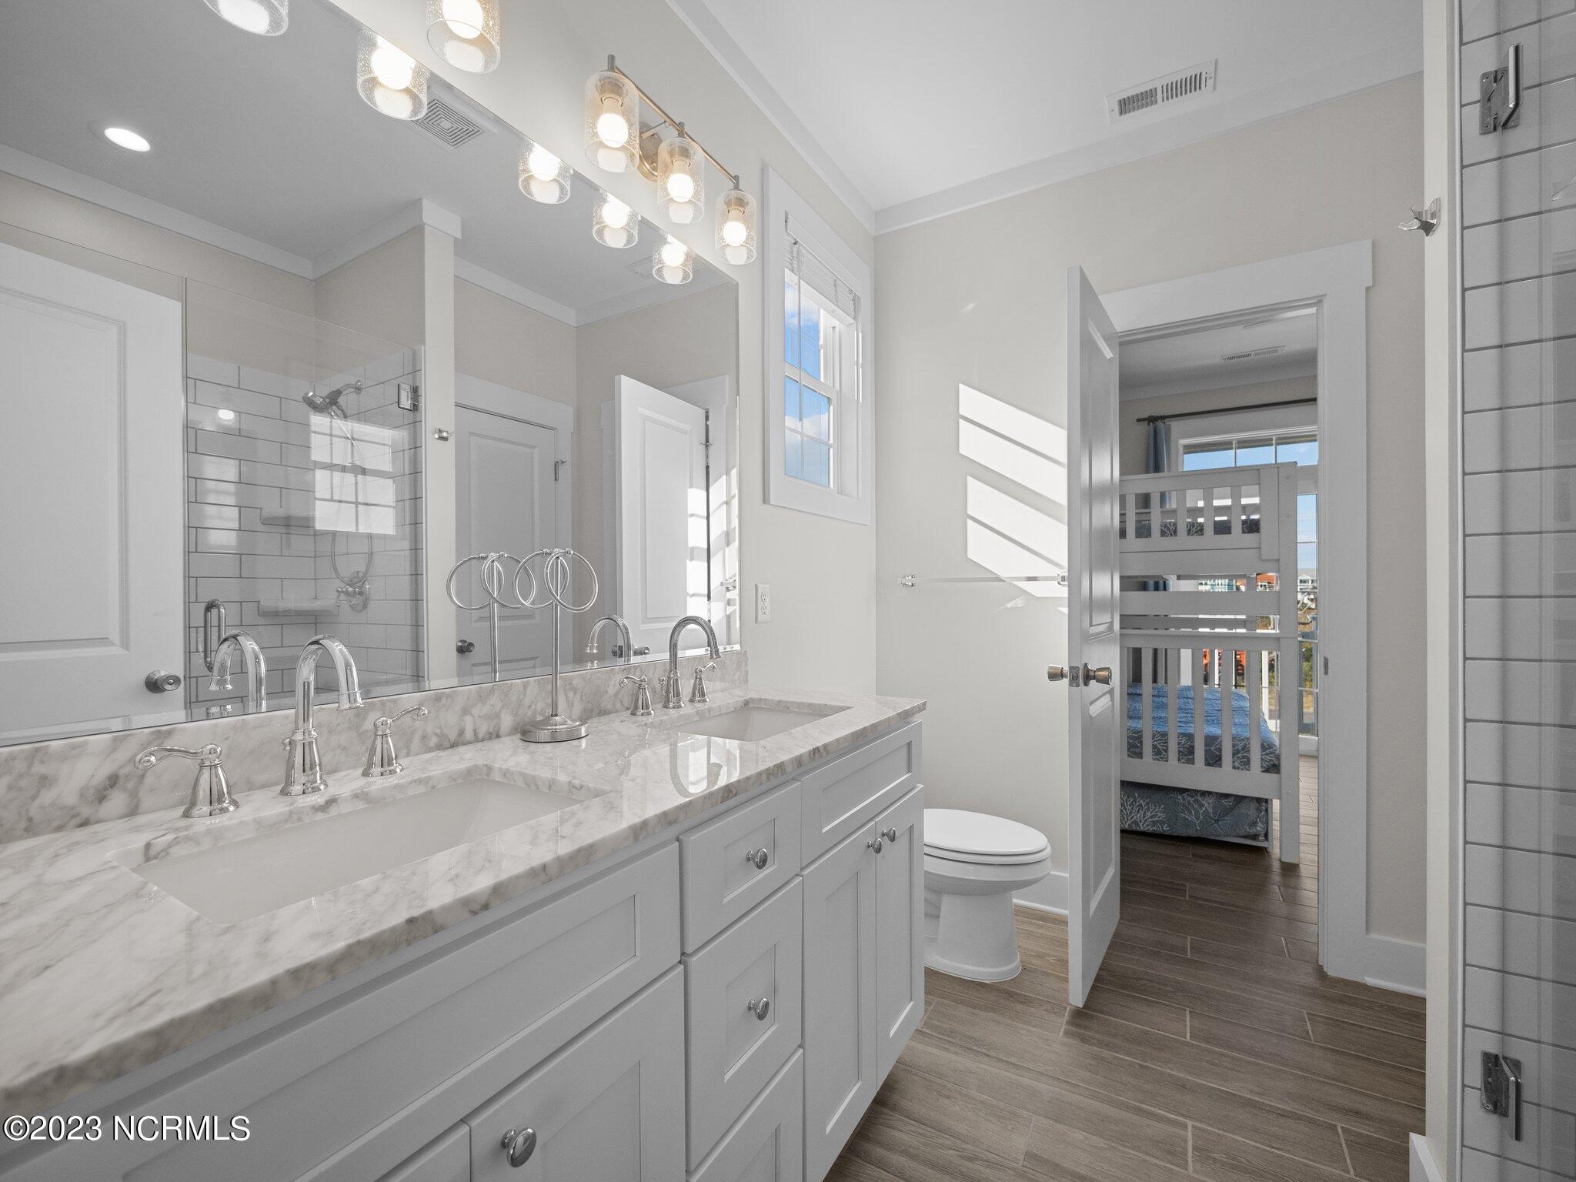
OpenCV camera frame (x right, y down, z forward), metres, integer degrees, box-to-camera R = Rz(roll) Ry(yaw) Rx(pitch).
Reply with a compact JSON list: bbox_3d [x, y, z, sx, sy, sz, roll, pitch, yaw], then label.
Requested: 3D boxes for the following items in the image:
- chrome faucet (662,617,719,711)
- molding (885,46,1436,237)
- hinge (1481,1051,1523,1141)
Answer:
[{"bbox_3d":[-0.231,0.168,1.500,0.176,0.220,0.054,0,0,32],"label":"chrome faucet"},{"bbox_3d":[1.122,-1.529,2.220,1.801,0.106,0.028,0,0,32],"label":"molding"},{"bbox_3d":[1.125,0.795,0.995,0.049,0.098,0.064,0,0,32],"label":"hinge"}]

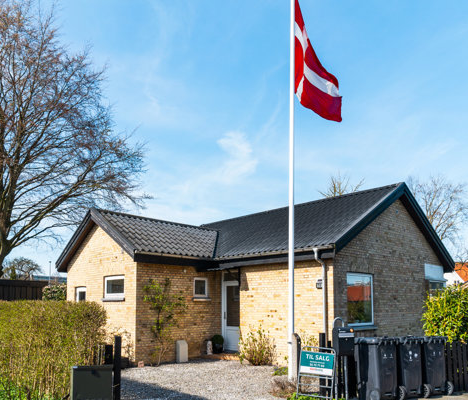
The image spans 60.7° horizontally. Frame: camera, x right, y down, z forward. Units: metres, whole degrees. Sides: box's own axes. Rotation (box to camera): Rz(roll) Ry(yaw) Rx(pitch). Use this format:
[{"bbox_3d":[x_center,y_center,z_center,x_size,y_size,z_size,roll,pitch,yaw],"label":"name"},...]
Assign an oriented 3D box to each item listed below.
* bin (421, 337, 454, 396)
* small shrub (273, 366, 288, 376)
[{"bbox_3d":[3.564,3.109,7.650,0.570,1.070,0.710,5,-15,-18],"label":"bin"},{"bbox_3d":[1.110,4.052,9.450,0.420,0.190,0.360,0,-14,0],"label":"small shrub"}]

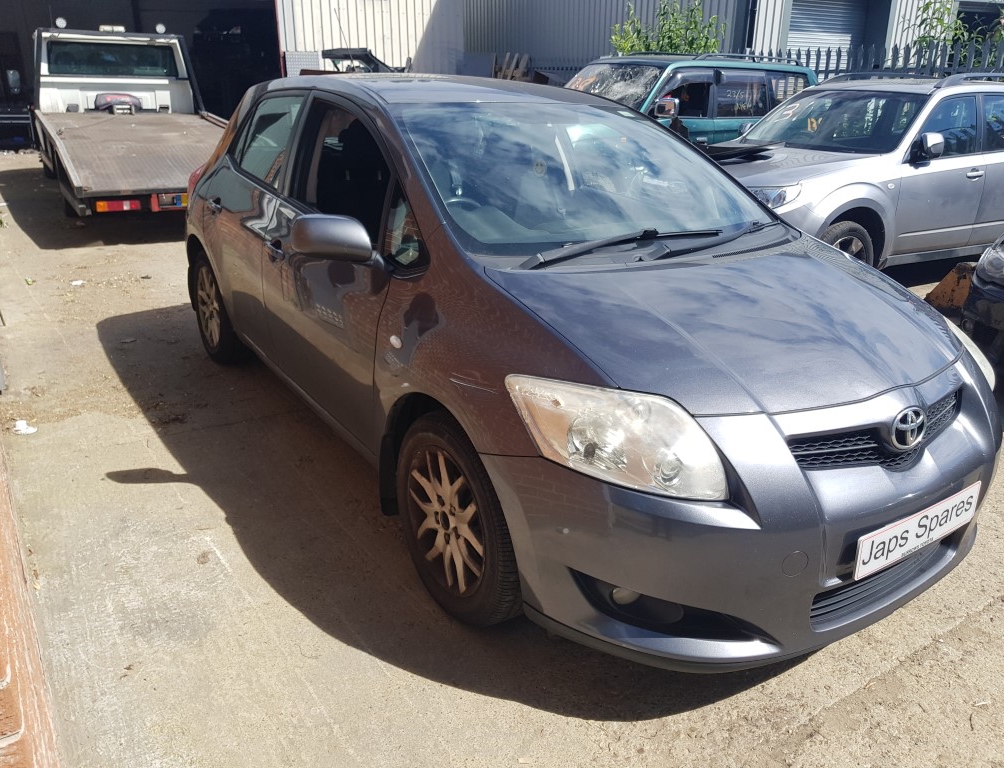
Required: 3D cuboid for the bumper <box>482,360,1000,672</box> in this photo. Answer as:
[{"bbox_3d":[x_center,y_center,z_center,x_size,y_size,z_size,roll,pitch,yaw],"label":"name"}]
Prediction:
[{"bbox_3d":[0.845,0.243,2.113,1.720,0.620,0.680,-11,24,-31],"label":"bumper"}]

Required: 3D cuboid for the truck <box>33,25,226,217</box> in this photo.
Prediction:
[{"bbox_3d":[-4.850,-3.611,10.268,2.200,2.270,6.800,-11,24,-31],"label":"truck"}]

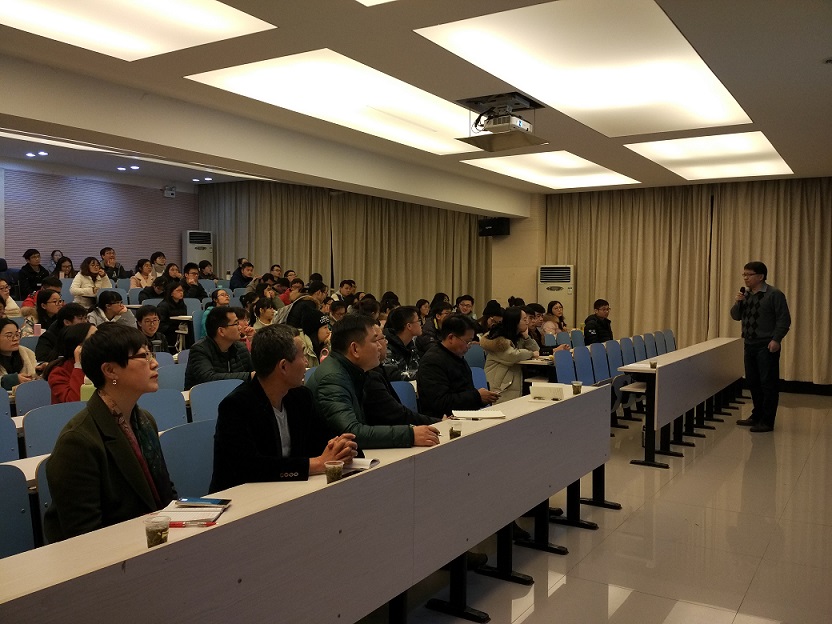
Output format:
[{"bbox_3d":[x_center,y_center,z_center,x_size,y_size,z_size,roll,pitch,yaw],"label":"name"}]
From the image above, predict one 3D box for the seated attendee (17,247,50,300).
[{"bbox_3d":[-5.677,-0.350,10.753,0.700,1.220,0.500,2,3,31],"label":"seated attendee"}]

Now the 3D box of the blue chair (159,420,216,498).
[{"bbox_3d":[-0.746,0.912,2.950,0.460,0.870,0.450,2,3,33],"label":"blue chair"}]

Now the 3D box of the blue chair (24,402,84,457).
[{"bbox_3d":[-1.559,0.886,3.511,0.500,0.880,0.460,2,3,33],"label":"blue chair"}]

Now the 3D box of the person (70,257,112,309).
[{"bbox_3d":[-4.459,-0.201,10.083,0.720,1.220,0.540,2,3,38],"label":"person"}]

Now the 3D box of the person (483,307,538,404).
[{"bbox_3d":[0.913,0.578,6.812,0.660,1.250,0.480,2,3,25],"label":"person"}]

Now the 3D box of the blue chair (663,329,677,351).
[{"bbox_3d":[3.590,0.680,9.622,0.460,0.870,0.450,2,3,33],"label":"blue chair"}]

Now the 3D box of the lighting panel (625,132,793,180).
[{"bbox_3d":[3.583,-1.830,8.536,1.340,0.100,2.970,2,3,33],"label":"lighting panel"}]

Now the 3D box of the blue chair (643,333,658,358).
[{"bbox_3d":[3.148,0.719,8.993,0.480,0.877,0.450,2,3,33],"label":"blue chair"}]

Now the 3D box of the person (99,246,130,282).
[{"bbox_3d":[-5.360,-0.505,12.915,0.740,1.300,0.540,3,3,41],"label":"person"}]

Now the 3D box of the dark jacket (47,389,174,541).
[{"bbox_3d":[-0.956,0.598,2.515,0.400,0.650,0.480,1,3,18],"label":"dark jacket"}]

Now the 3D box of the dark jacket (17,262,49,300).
[{"bbox_3d":[-5.357,-0.443,10.068,0.360,0.570,0.500,2,3,38],"label":"dark jacket"}]

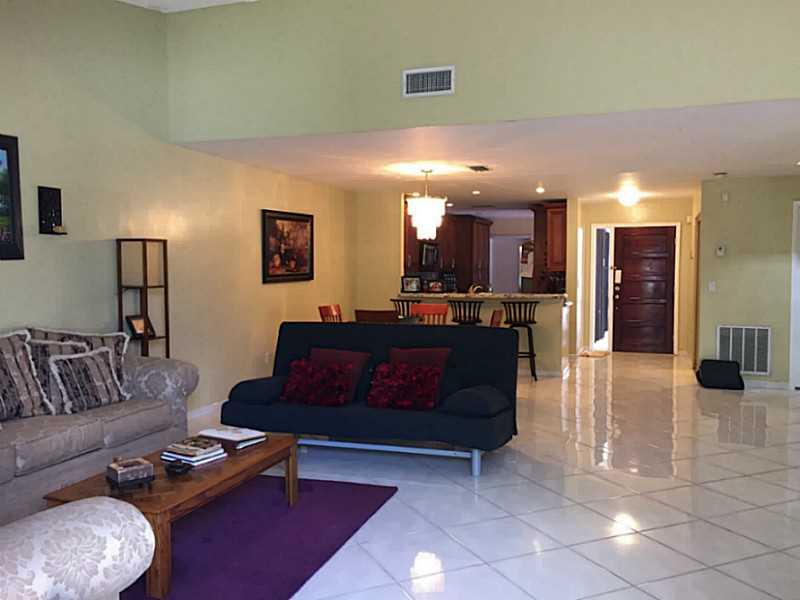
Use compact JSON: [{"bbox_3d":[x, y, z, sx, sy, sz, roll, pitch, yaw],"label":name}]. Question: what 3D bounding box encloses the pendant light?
[{"bbox_3d":[0.294,-1.025,7.175,0.440,0.763,0.440,0,3,0],"label":"pendant light"}]

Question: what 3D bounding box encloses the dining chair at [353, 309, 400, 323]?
[{"bbox_3d":[-0.208,0.571,6.985,0.470,0.950,0.520,1,3,23],"label":"dining chair"}]

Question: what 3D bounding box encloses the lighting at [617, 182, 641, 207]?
[{"bbox_3d":[3.113,-1.423,9.129,0.320,0.200,0.320,1,3,18],"label":"lighting"}]

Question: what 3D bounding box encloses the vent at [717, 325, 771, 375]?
[{"bbox_3d":[4.097,0.598,7.994,0.570,0.560,0.030,1,3,18],"label":"vent"}]

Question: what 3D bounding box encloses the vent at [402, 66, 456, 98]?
[{"bbox_3d":[0.210,-1.619,4.971,0.410,0.205,0.030,1,3,18],"label":"vent"}]

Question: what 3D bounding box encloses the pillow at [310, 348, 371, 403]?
[{"bbox_3d":[-0.507,0.567,5.102,0.460,0.450,0.150,1,-32,18],"label":"pillow"}]

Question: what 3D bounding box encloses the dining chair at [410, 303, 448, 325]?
[{"bbox_3d":[0.281,0.535,7.708,0.460,0.950,0.520,1,3,18],"label":"dining chair"}]

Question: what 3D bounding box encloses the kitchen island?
[{"bbox_3d":[1.096,0.416,9.005,2.270,1.060,0.650,1,3,18],"label":"kitchen island"}]

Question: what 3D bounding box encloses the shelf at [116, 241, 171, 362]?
[{"bbox_3d":[-1.940,0.346,5.087,0.260,1.590,0.260,1,3,18],"label":"shelf"}]

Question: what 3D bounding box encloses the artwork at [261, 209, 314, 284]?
[{"bbox_3d":[-1.253,-0.603,7.681,0.040,0.785,1.240,1,3,18],"label":"artwork"}]

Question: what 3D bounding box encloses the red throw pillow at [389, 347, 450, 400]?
[{"bbox_3d":[0.120,0.543,4.927,0.460,0.450,0.150,1,-30,18],"label":"red throw pillow"}]

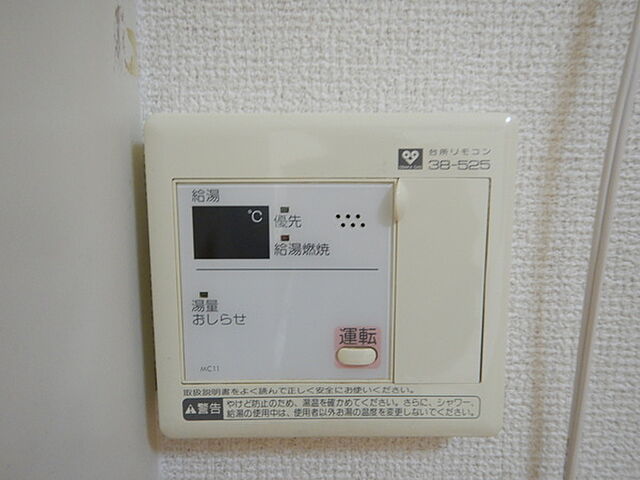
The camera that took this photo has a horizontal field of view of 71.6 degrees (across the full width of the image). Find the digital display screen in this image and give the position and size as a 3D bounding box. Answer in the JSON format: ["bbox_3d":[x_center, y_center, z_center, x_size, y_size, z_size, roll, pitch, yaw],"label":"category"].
[{"bbox_3d":[-0.032,-0.003,0.160,0.027,0.019,0.004,0,7,0],"label":"digital display screen"}]

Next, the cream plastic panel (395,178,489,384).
[{"bbox_3d":[0.043,0.016,0.163,0.034,0.075,0.006,0,7,0],"label":"cream plastic panel"}]

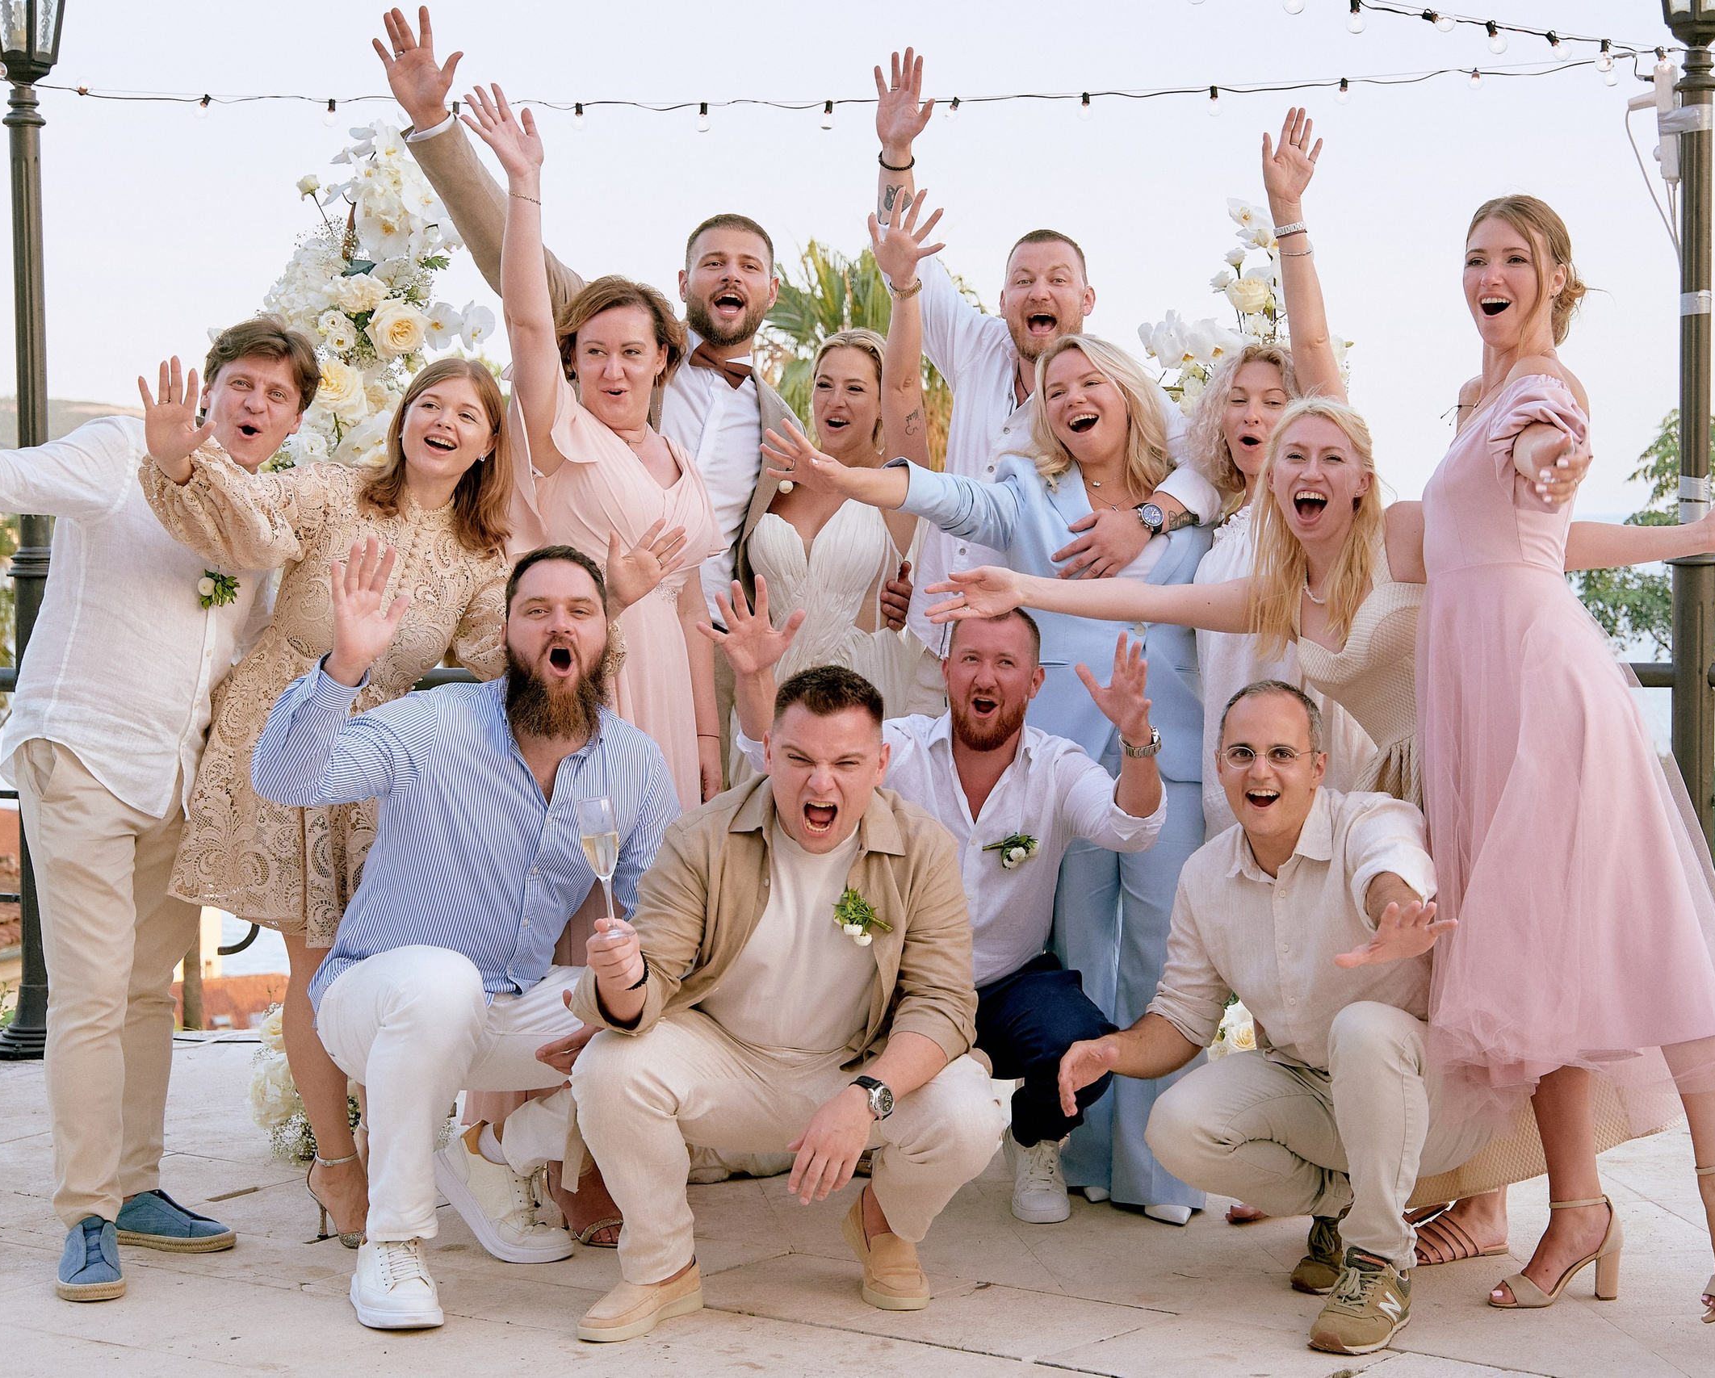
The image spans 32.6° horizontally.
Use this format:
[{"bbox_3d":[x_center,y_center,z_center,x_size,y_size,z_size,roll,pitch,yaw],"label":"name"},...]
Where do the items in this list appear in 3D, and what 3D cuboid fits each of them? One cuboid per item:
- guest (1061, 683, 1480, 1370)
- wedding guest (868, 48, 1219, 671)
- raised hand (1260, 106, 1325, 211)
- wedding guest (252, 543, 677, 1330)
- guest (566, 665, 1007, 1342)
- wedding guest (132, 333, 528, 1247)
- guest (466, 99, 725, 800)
[{"bbox_3d":[0.670,0.486,4.717,0.680,1.000,0.680,0,4,15],"label":"guest"},{"bbox_3d":[0.348,-0.134,5.602,0.700,2.140,0.500,-1,3,0],"label":"wedding guest"},{"bbox_3d":[0.783,-0.956,5.280,0.110,0.185,0.060,5,5,0],"label":"raised hand"},{"bbox_3d":[-0.643,0.381,4.831,0.710,1.220,0.660,-1,3,-10],"label":"wedding guest"},{"bbox_3d":[-0.111,0.473,4.716,0.700,1.040,0.640,-1,3,0],"label":"guest"},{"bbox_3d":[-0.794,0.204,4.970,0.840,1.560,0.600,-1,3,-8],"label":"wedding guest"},{"bbox_3d":[-0.469,-0.043,5.206,0.520,2.020,0.450,-1,3,-12],"label":"guest"}]

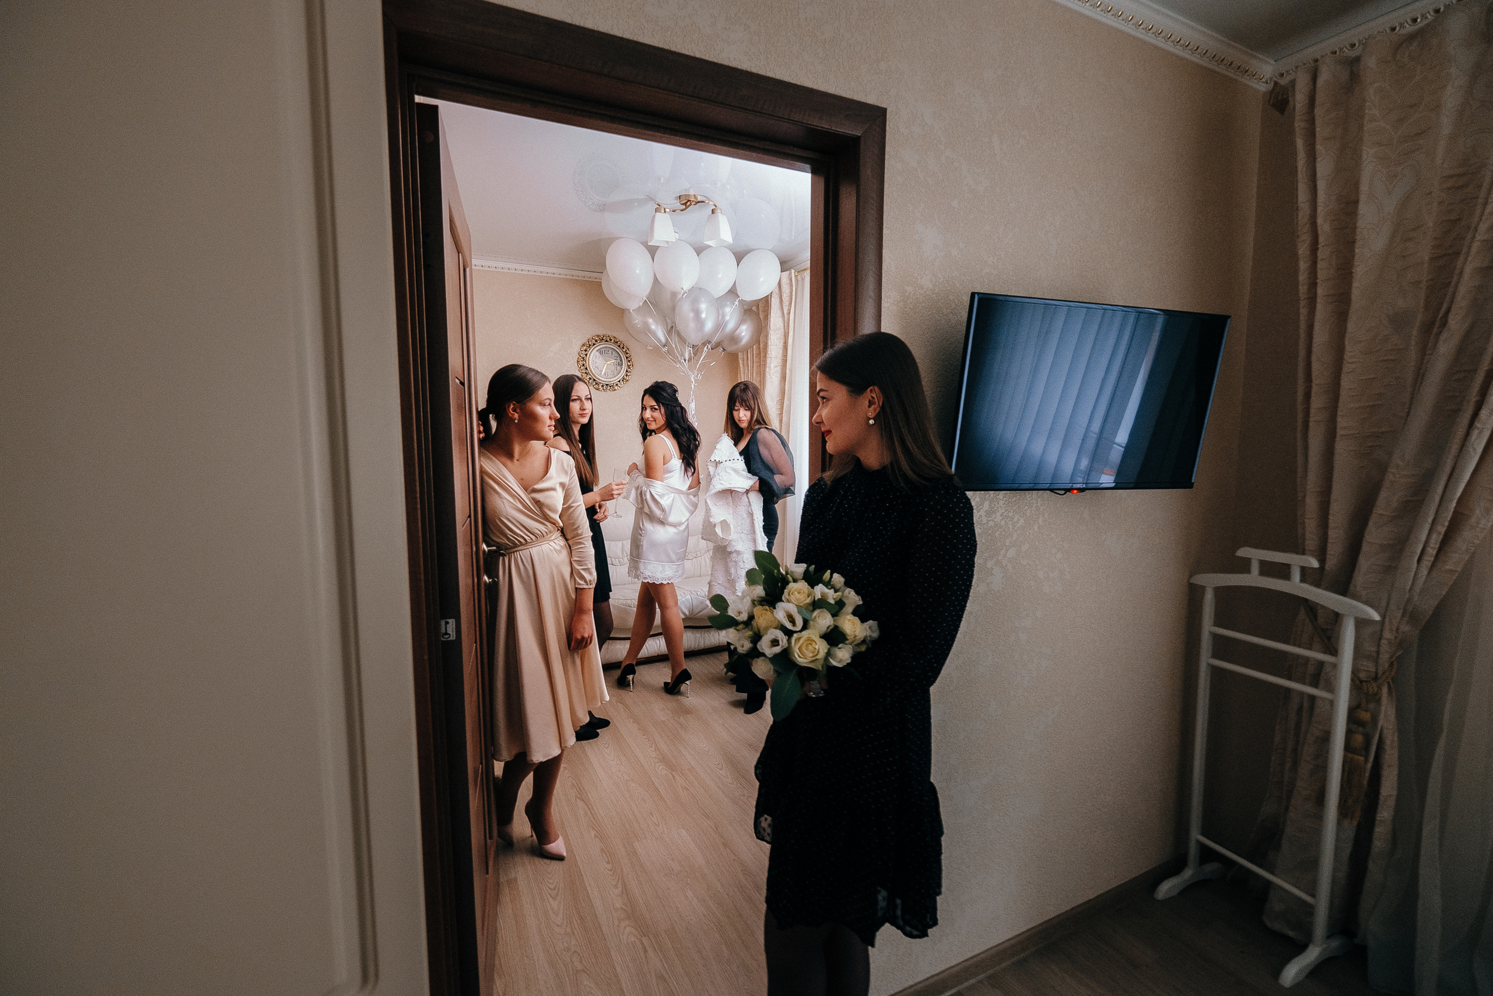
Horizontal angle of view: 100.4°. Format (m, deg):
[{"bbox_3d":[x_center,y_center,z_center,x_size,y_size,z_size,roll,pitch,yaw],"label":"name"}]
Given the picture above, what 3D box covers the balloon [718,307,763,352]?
[{"bbox_3d":[-0.035,-1.007,3.720,0.255,0.300,0.255,37,0,0],"label":"balloon"}]

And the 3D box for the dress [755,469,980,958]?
[{"bbox_3d":[0.216,0.356,1.108,0.330,0.850,0.420,-4,7,-30],"label":"dress"}]

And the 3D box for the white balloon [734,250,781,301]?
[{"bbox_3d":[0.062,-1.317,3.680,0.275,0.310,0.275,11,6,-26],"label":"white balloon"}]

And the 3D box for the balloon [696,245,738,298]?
[{"bbox_3d":[-0.182,-1.330,3.660,0.265,0.305,0.265,0,6,0],"label":"balloon"}]

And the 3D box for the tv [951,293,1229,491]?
[{"bbox_3d":[0.810,-0.235,1.493,0.735,0.430,0.055,-1,13,-16],"label":"tv"}]

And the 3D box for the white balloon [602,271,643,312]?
[{"bbox_3d":[-0.749,-1.285,3.820,0.260,0.310,0.260,-27,-6,0],"label":"white balloon"}]

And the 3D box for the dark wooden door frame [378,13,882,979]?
[{"bbox_3d":[-0.159,0.258,1.247,0.958,2.102,0.150,-3,6,-26],"label":"dark wooden door frame"}]

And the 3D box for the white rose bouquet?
[{"bbox_3d":[0.079,0.221,1.020,0.265,0.265,0.245,0,6,0],"label":"white rose bouquet"}]

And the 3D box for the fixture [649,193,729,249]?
[{"bbox_3d":[-0.269,-1.304,2.930,0.400,0.250,0.380,1,6,11],"label":"fixture"}]

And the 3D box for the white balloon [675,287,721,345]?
[{"bbox_3d":[-0.276,-1.023,3.500,0.268,0.325,0.268,5,3,0],"label":"white balloon"}]

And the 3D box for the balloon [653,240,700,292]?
[{"bbox_3d":[-0.396,-1.312,3.520,0.270,0.300,0.270,0,6,0],"label":"balloon"}]

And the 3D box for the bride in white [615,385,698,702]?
[{"bbox_3d":[-0.504,0.227,3.446,0.450,1.735,0.410,4,7,38],"label":"bride in white"}]

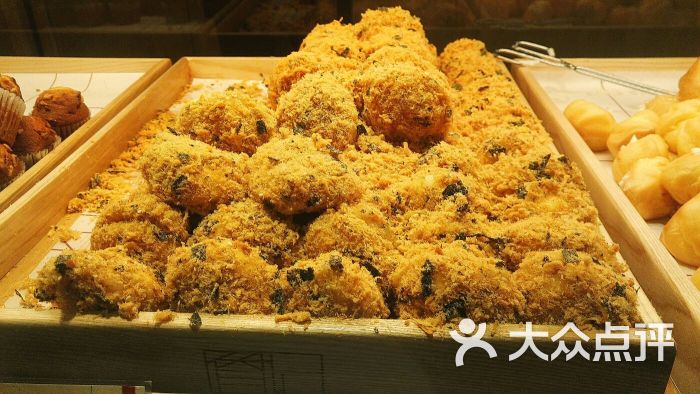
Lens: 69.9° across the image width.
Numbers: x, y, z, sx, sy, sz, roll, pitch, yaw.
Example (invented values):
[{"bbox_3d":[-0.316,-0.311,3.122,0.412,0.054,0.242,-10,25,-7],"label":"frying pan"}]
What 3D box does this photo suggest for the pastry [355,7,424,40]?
[{"bbox_3d":[0.051,-0.200,0.617,0.089,0.063,0.085,1,33,5],"label":"pastry"}]

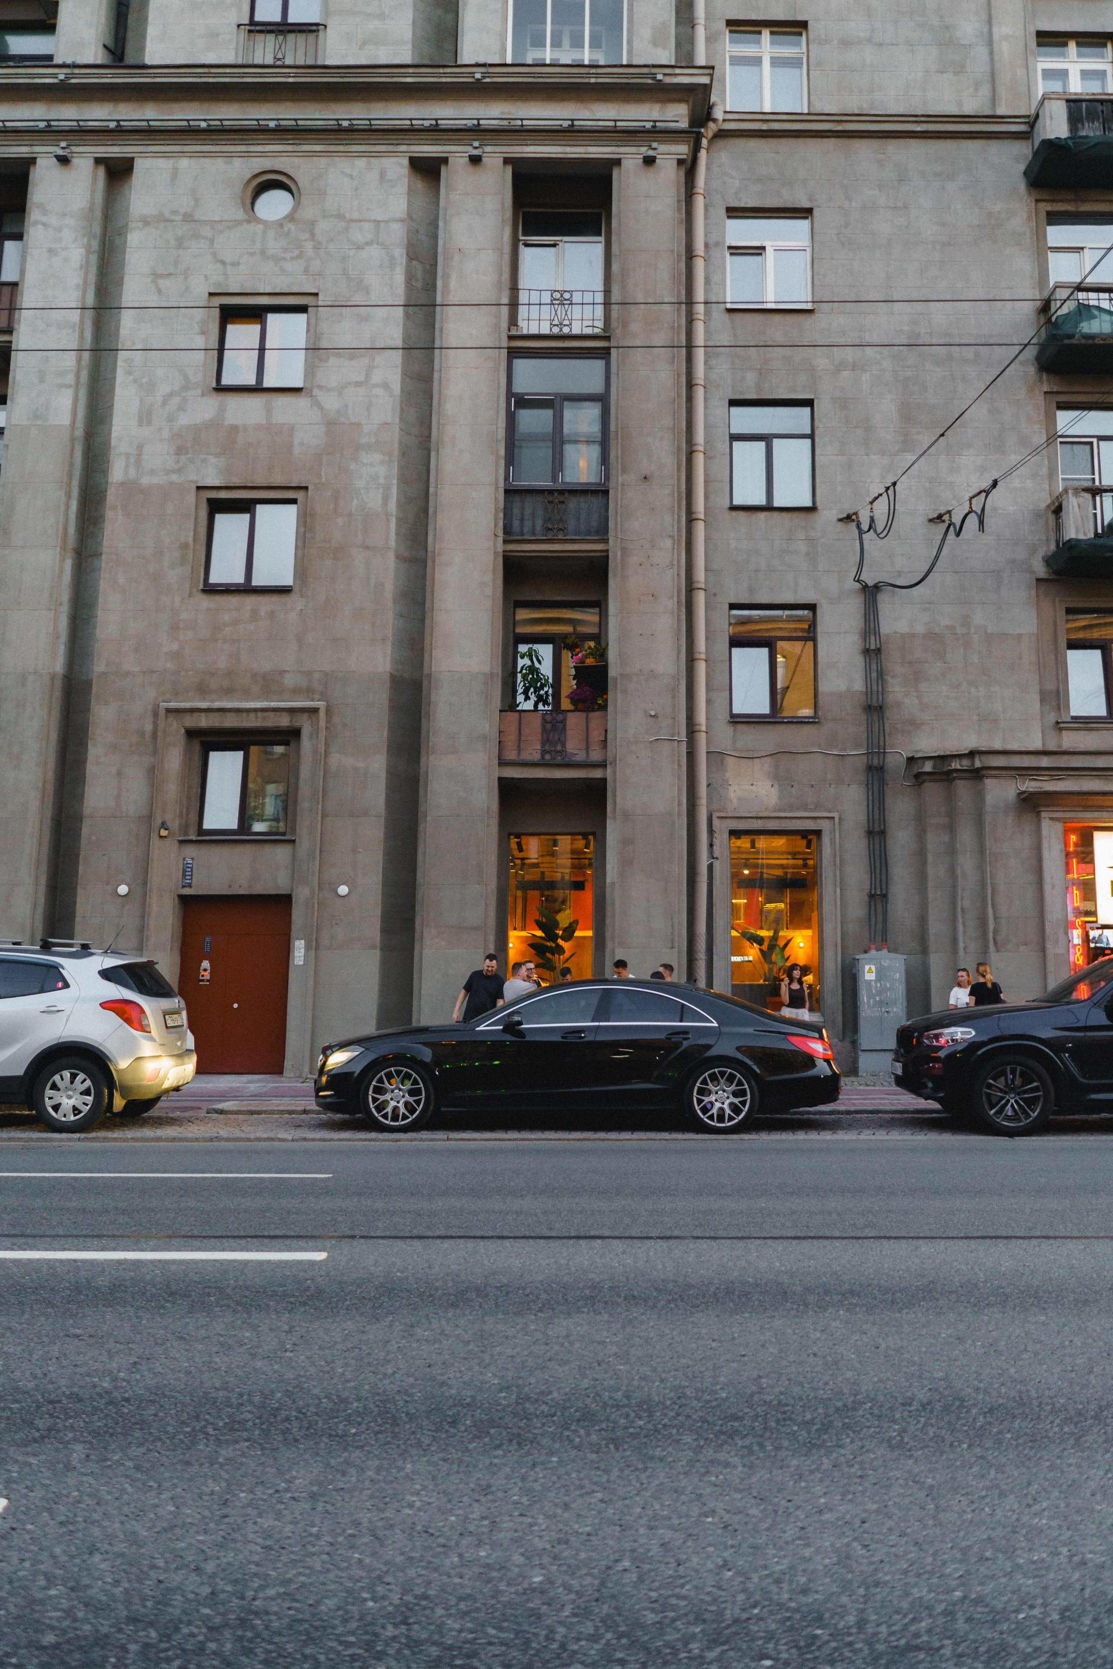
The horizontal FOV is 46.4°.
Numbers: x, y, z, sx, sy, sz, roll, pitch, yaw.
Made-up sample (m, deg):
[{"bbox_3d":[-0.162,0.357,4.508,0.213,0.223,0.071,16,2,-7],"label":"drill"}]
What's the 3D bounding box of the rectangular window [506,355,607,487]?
[{"bbox_3d":[0.025,-6.191,19.559,1.537,2.137,0.150,1,-9,1],"label":"rectangular window"}]

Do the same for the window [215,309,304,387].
[{"bbox_3d":[-4.499,-7.447,19.932,1.382,1.369,0.150,1,-9,1],"label":"window"}]

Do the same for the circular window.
[{"bbox_3d":[-4.708,-10.522,21.694,0.739,0.779,0.200,1,-10,1],"label":"circular window"}]

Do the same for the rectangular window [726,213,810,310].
[{"bbox_3d":[3.359,-9.046,20.545,1.344,1.677,0.150,1,-9,1],"label":"rectangular window"}]

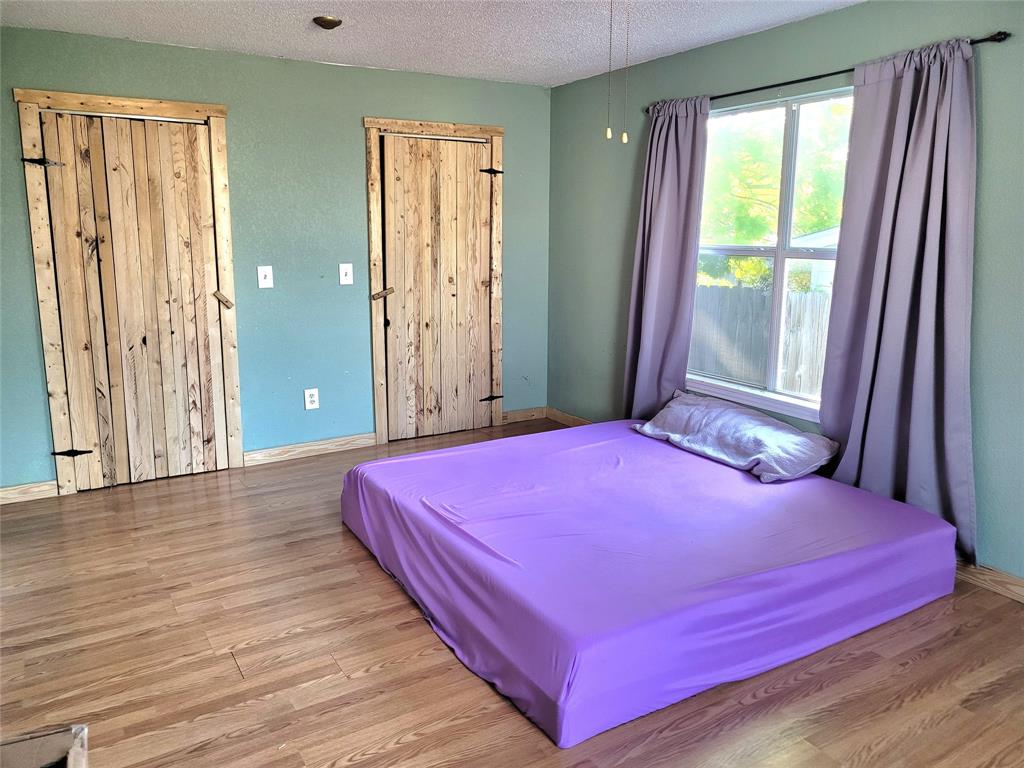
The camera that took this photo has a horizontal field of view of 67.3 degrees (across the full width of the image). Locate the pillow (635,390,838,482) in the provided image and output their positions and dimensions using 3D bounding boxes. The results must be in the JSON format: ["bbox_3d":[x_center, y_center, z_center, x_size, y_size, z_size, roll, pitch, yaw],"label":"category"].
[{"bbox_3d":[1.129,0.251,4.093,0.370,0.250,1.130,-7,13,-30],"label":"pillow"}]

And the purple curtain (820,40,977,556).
[{"bbox_3d":[1.670,-0.321,3.271,0.140,2.080,0.740,-7,13,-30],"label":"purple curtain"}]

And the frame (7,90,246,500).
[{"bbox_3d":[-2.079,-0.486,4.340,1.020,2.150,0.070,-7,13,-30],"label":"frame"}]

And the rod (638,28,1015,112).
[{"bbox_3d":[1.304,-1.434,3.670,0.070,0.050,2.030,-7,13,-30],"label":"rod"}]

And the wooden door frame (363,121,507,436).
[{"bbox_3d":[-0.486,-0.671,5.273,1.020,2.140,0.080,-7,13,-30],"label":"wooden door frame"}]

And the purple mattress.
[{"bbox_3d":[0.459,0.635,3.525,1.940,0.285,2.050,-7,13,-30],"label":"purple mattress"}]

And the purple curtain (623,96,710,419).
[{"bbox_3d":[0.896,-0.581,4.541,0.140,2.080,0.620,-7,13,-30],"label":"purple curtain"}]

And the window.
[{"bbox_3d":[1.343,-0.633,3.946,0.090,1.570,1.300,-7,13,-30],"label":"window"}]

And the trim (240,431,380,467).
[{"bbox_3d":[-1.295,0.427,5.007,0.870,0.093,0.020,-7,13,-30],"label":"trim"}]

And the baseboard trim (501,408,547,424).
[{"bbox_3d":[0.109,0.257,5.828,0.400,0.090,0.020,-7,13,-30],"label":"baseboard trim"}]

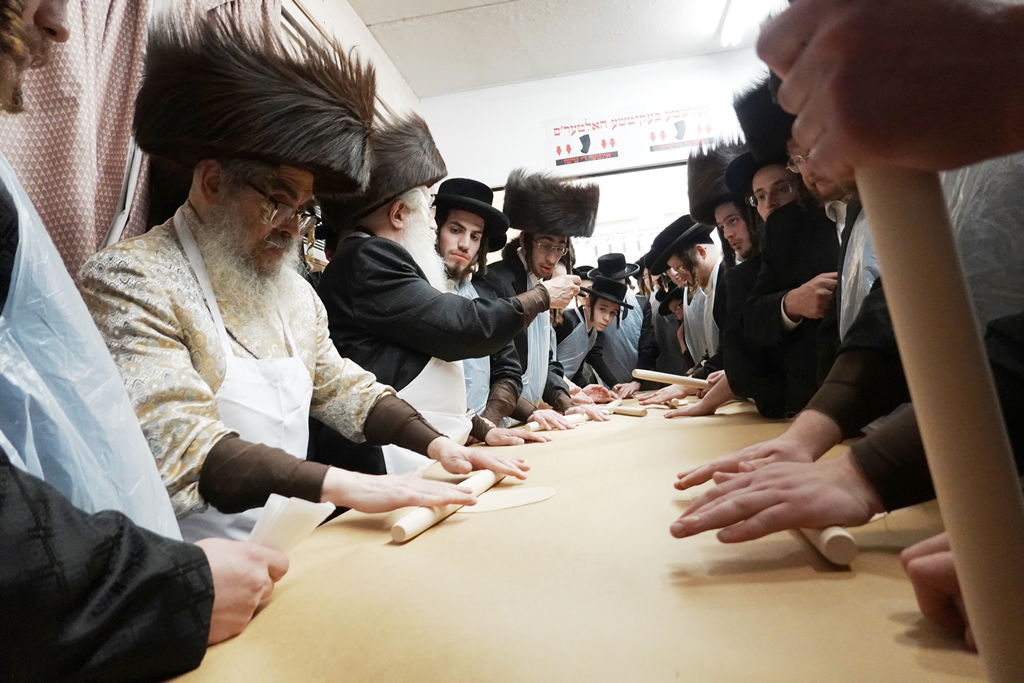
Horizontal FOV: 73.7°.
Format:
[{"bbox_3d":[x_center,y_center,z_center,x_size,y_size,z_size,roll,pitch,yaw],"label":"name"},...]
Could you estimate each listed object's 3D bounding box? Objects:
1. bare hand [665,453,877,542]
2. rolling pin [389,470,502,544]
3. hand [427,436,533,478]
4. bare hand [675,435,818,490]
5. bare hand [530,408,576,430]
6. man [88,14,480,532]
[{"bbox_3d":[0.260,0.158,0.678,0.205,0.060,0.110,-5,-1,-12],"label":"bare hand"},{"bbox_3d":[-0.073,0.233,1.052,0.026,0.026,0.430,-6,-1,18],"label":"rolling pin"},{"bbox_3d":[-0.054,0.207,1.225,0.190,0.060,0.100,9,5,22],"label":"hand"},{"bbox_3d":[0.308,0.155,0.882,0.200,0.060,0.100,-9,0,-15],"label":"bare hand"},{"bbox_3d":[0.111,0.215,1.865,0.090,0.055,0.170,-5,8,-39],"label":"bare hand"},{"bbox_3d":[-0.324,0.353,1.068,0.655,1.600,0.590,-6,-1,19],"label":"man"}]

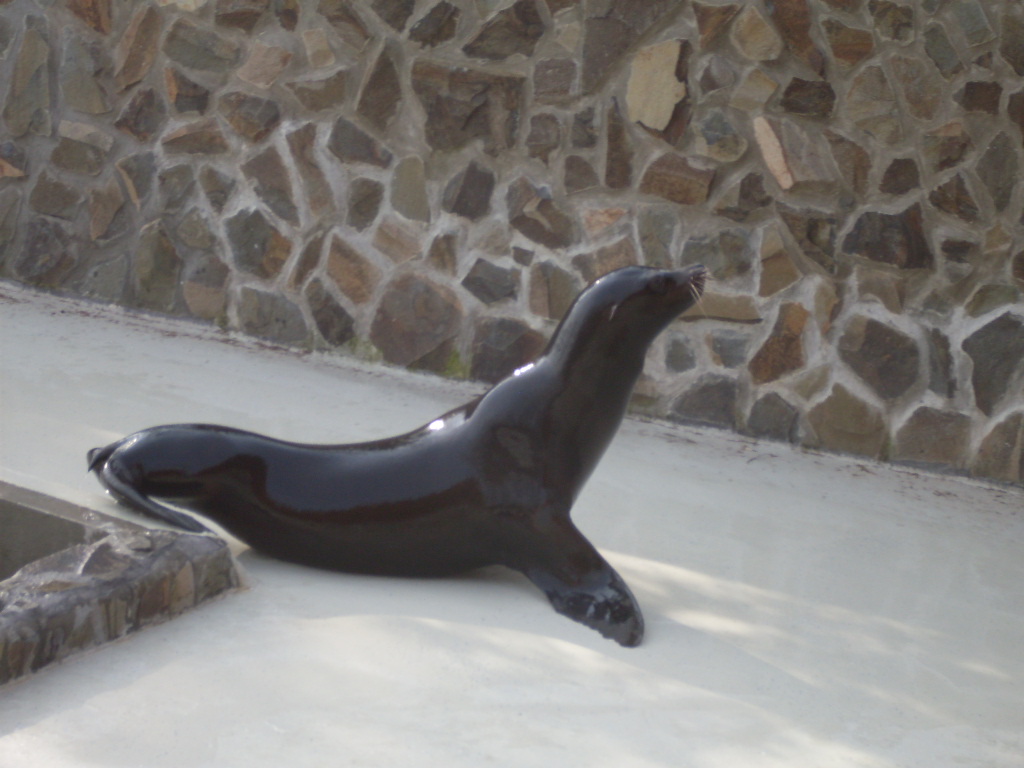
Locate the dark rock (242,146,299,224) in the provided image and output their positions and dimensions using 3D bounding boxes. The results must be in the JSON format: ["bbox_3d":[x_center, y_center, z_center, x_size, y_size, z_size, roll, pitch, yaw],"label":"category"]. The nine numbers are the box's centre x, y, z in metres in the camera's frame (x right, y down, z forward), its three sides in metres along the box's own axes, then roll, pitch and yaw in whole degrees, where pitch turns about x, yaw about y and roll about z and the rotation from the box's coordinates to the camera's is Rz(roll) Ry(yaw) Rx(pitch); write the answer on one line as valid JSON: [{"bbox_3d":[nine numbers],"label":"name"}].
[{"bbox_3d":[-0.697,-0.573,9.729,0.174,0.223,0.096,11,19,28],"label":"dark rock"}]

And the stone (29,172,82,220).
[{"bbox_3d":[-1.329,-0.555,9.907,0.187,0.141,0.066,11,20,26],"label":"stone"}]

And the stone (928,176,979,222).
[{"bbox_3d":[1.133,-0.483,8.569,0.136,0.118,0.064,11,23,28],"label":"stone"}]

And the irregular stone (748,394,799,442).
[{"bbox_3d":[0.710,0.076,9.039,0.149,0.129,0.070,11,23,28],"label":"irregular stone"}]

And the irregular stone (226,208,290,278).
[{"bbox_3d":[-0.722,-0.413,9.806,0.233,0.204,0.090,11,21,31],"label":"irregular stone"}]

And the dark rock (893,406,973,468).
[{"bbox_3d":[1.114,0.126,8.819,0.208,0.150,0.088,11,23,28],"label":"dark rock"}]

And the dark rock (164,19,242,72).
[{"bbox_3d":[-0.881,-0.987,9.818,0.300,0.152,0.090,11,20,33],"label":"dark rock"}]

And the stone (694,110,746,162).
[{"bbox_3d":[0.553,-0.657,8.952,0.149,0.137,0.075,11,19,28],"label":"stone"}]

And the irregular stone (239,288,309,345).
[{"bbox_3d":[-0.681,-0.200,9.794,0.241,0.156,0.097,11,23,28],"label":"irregular stone"}]

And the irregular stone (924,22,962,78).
[{"bbox_3d":[1.097,-0.848,8.570,0.104,0.141,0.057,11,19,28],"label":"irregular stone"}]

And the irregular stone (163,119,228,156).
[{"bbox_3d":[-0.894,-0.708,9.611,0.217,0.102,0.050,11,20,26],"label":"irregular stone"}]

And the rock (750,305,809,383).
[{"bbox_3d":[0.722,-0.113,8.945,0.180,0.249,0.090,11,20,33],"label":"rock"}]

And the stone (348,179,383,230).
[{"bbox_3d":[-0.403,-0.504,9.400,0.112,0.145,0.052,11,20,26],"label":"stone"}]

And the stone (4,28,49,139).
[{"bbox_3d":[-1.452,-0.905,10.088,0.155,0.325,0.085,11,19,28],"label":"stone"}]

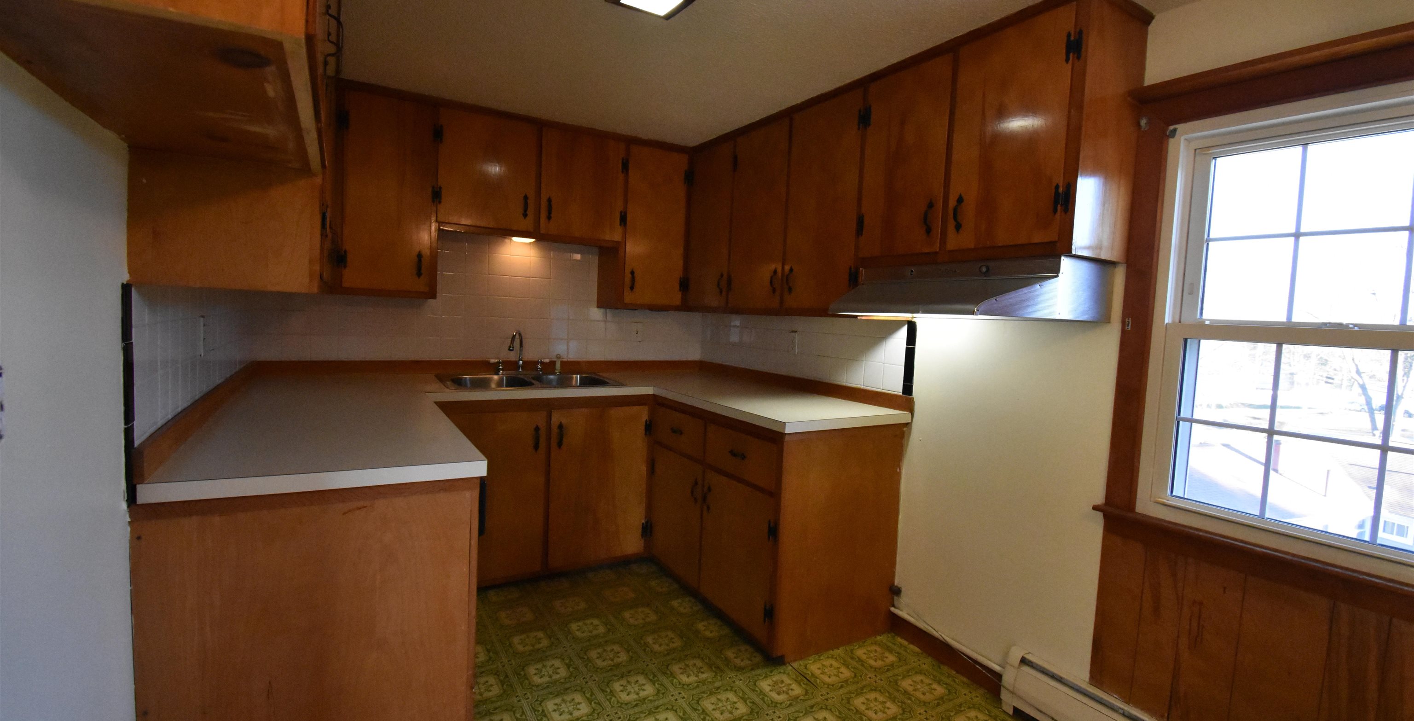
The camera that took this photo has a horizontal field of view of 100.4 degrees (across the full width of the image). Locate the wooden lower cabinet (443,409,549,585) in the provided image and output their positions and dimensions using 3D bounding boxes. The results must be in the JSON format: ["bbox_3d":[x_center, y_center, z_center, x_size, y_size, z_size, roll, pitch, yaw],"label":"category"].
[{"bbox_3d":[-1.101,0.573,2.839,0.500,0.845,0.610,0,5,-32],"label":"wooden lower cabinet"}]

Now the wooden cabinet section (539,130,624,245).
[{"bbox_3d":[-0.709,-0.892,3.102,0.440,0.515,0.326,-1,6,-31],"label":"wooden cabinet section"}]

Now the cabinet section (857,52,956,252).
[{"bbox_3d":[0.805,-0.673,2.091,0.334,0.625,0.360,-1,6,-31],"label":"cabinet section"}]

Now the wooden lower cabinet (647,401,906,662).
[{"bbox_3d":[0.268,0.654,2.755,0.640,0.888,1.028,0,5,-32],"label":"wooden lower cabinet"}]

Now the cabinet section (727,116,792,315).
[{"bbox_3d":[0.371,-0.651,2.805,0.334,0.820,0.420,-1,6,-31],"label":"cabinet section"}]

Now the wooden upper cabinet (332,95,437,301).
[{"bbox_3d":[-1.459,-0.725,2.675,0.404,0.869,0.305,0,5,-32],"label":"wooden upper cabinet"}]

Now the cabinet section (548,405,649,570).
[{"bbox_3d":[-0.675,0.579,3.128,0.510,0.785,0.582,-1,6,-31],"label":"cabinet section"}]

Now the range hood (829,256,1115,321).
[{"bbox_3d":[0.820,-0.235,1.984,0.530,0.188,0.746,0,5,-32],"label":"range hood"}]

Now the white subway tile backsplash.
[{"bbox_3d":[-0.527,-0.245,2.430,2.327,0.657,1.800,0,5,-32],"label":"white subway tile backsplash"}]

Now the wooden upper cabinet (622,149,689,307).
[{"bbox_3d":[-0.349,-0.728,3.380,0.395,0.867,0.305,0,5,-32],"label":"wooden upper cabinet"}]

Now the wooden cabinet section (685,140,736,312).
[{"bbox_3d":[0.143,-0.696,3.179,0.334,0.835,0.440,-1,6,-31],"label":"wooden cabinet section"}]

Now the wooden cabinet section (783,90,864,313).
[{"bbox_3d":[0.595,-0.609,2.438,0.334,0.820,0.425,-1,6,-31],"label":"wooden cabinet section"}]

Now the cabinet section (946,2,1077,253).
[{"bbox_3d":[0.998,-0.637,1.775,0.334,0.625,0.365,-1,6,-31],"label":"cabinet section"}]

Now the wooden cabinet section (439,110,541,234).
[{"bbox_3d":[-1.088,-0.886,2.872,0.437,0.520,0.326,-1,6,-31],"label":"wooden cabinet section"}]

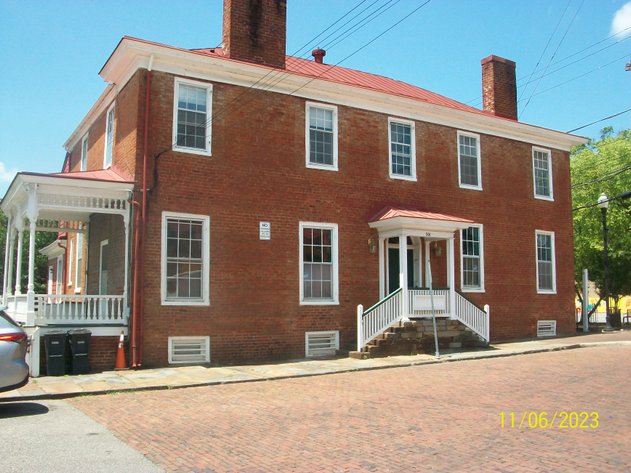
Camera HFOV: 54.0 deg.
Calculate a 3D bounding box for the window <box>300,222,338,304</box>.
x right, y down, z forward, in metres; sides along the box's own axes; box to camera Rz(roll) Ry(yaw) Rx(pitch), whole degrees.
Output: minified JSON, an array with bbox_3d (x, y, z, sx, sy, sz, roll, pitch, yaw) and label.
[{"bbox_3d":[0.111,0.745,16.799,1.250,2.215,0.120,4,-7,-31],"label":"window"}]

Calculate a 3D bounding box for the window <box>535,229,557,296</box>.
[{"bbox_3d":[8.016,0.905,21.539,1.180,2.200,0.150,3,-7,-31],"label":"window"}]

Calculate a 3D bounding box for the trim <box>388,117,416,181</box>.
[{"bbox_3d":[2.602,-2.584,18.513,1.031,1.875,0.150,3,-7,-31],"label":"trim"}]

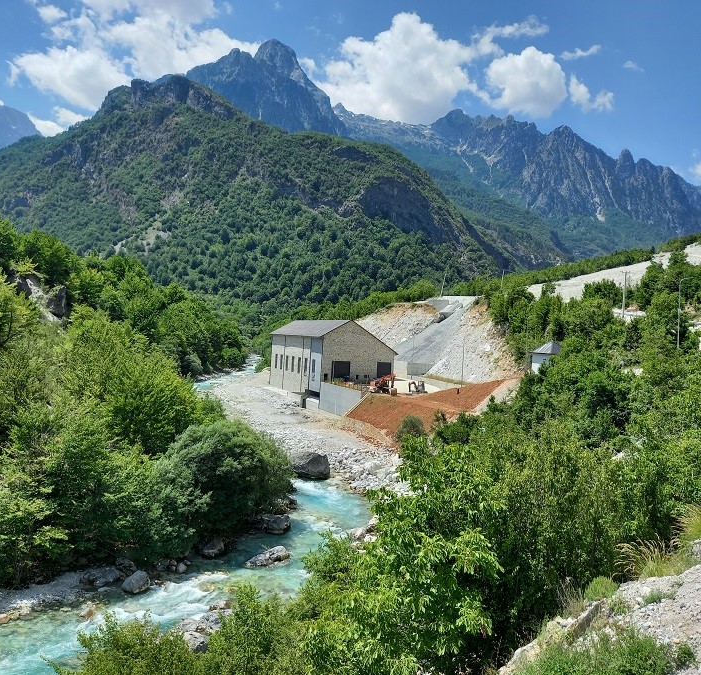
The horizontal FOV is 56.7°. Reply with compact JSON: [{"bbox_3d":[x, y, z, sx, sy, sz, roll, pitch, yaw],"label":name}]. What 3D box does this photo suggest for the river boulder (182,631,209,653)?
[{"bbox_3d":[-8.911,17.448,37.611,1.500,1.000,1.300,3,0,-6],"label":"river boulder"}]

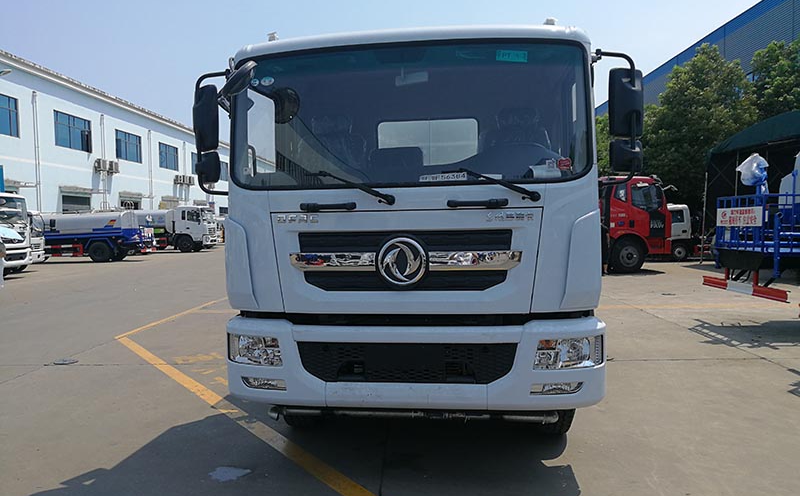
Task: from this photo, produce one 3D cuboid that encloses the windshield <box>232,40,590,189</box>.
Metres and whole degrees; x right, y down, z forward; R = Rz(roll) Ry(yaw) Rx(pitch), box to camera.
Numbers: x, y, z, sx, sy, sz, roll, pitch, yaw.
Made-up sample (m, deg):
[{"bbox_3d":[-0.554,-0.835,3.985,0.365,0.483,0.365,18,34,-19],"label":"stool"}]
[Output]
[{"bbox_3d":[0.049,-0.806,3.859,2.200,0.930,0.200,-1,-8,5],"label":"windshield"}]

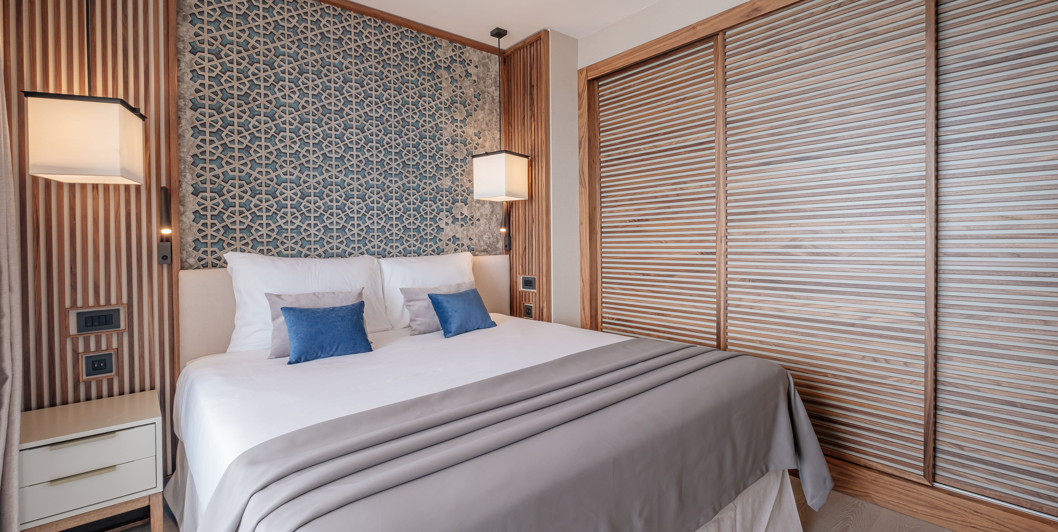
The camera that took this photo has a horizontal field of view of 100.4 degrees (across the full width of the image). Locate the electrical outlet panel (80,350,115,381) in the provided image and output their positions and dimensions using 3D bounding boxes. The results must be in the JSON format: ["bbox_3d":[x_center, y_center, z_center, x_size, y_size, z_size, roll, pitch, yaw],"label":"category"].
[{"bbox_3d":[-1.991,0.463,2.043,0.126,0.128,0.020,-1,1,-41],"label":"electrical outlet panel"}]

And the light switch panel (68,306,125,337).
[{"bbox_3d":[-1.994,0.253,2.040,0.193,0.120,0.020,-1,1,-41],"label":"light switch panel"}]

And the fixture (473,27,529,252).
[{"bbox_3d":[-0.209,-0.995,3.180,0.280,1.400,0.280,0,1,34],"label":"fixture"}]

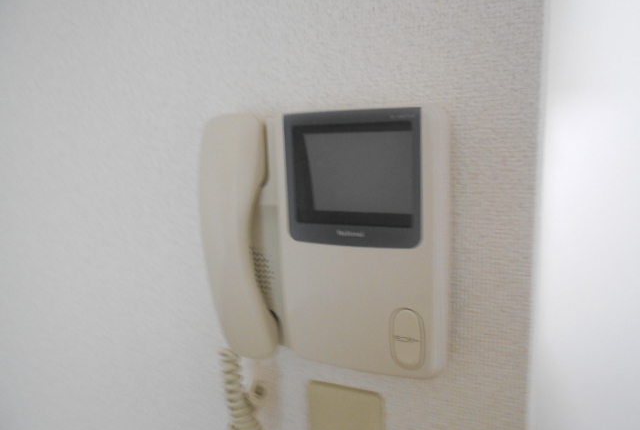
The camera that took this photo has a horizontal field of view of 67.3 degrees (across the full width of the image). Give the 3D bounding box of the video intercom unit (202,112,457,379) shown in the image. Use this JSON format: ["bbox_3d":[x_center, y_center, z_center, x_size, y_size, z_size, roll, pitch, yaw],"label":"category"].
[{"bbox_3d":[0.001,0.019,0.355,0.176,0.187,0.061,2,11,24],"label":"video intercom unit"}]

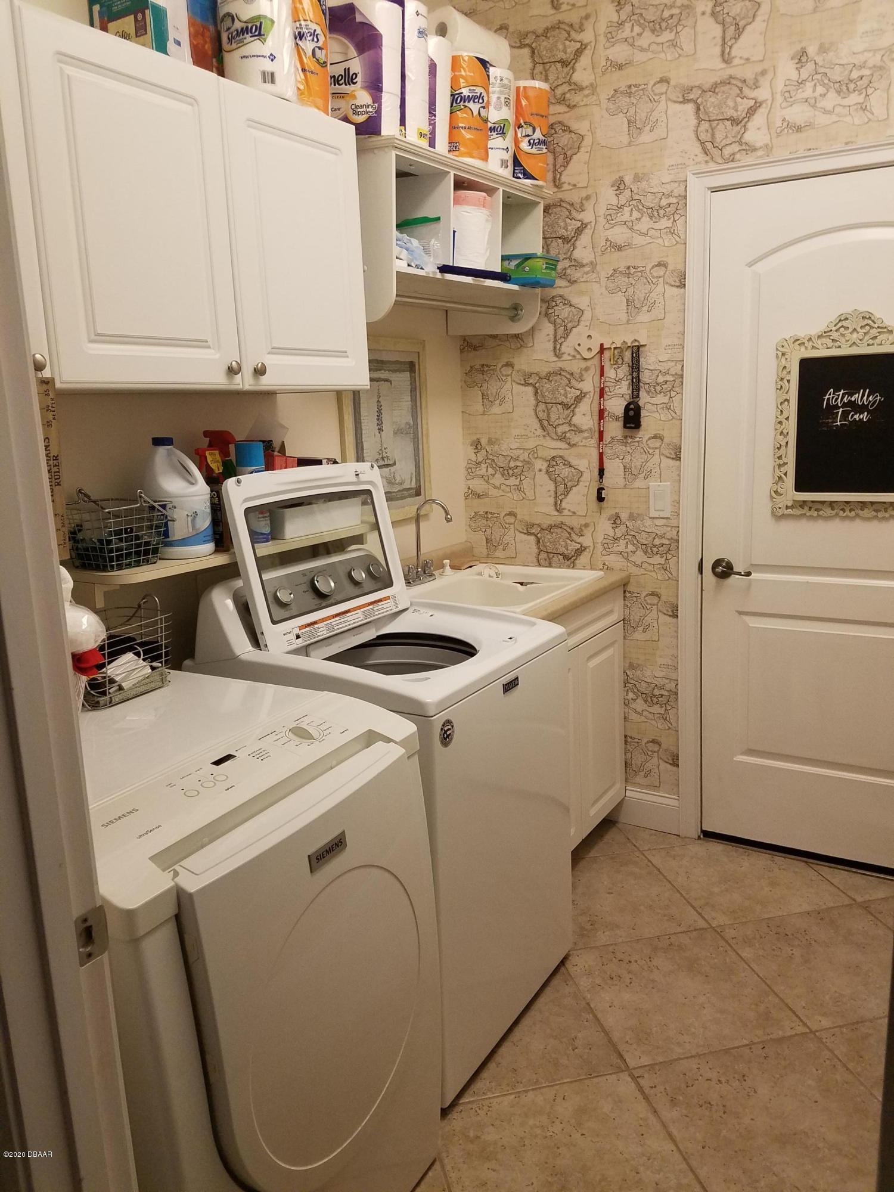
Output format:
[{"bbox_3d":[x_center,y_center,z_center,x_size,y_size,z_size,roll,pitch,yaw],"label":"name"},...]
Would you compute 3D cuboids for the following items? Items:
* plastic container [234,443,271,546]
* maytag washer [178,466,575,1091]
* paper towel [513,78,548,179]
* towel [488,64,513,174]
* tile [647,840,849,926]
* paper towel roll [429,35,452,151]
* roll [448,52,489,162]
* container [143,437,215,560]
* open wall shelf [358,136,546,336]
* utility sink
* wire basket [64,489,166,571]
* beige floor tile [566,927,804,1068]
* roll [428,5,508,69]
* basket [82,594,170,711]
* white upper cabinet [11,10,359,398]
[{"bbox_3d":[-0.466,-0.248,2.136,0.070,0.240,0.070,-5,12,-12],"label":"plastic container"},{"bbox_3d":[-0.147,0.374,2.257,0.690,1.364,0.695,5,14,32],"label":"maytag washer"},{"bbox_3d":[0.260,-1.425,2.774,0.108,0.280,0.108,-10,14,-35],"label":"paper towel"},{"bbox_3d":[0.139,-1.397,2.667,0.114,0.280,0.114,-2,11,0],"label":"towel"},{"bbox_3d":[0.920,0.871,2.778,0.458,0.010,0.458,-5,11,-12],"label":"tile"},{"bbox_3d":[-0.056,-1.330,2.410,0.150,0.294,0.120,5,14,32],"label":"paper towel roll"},{"bbox_3d":[0.058,-1.356,2.532,0.118,0.282,0.118,-2,12,2],"label":"roll"},{"bbox_3d":[-0.606,-0.218,1.979,0.160,0.259,0.110,-10,14,-31],"label":"container"},{"bbox_3d":[-0.058,-1.026,2.676,0.398,0.411,0.874,5,14,32],"label":"open wall shelf"},{"bbox_3d":[0.139,0.090,2.861,0.550,0.280,0.650,5,13,33],"label":"utility sink"},{"bbox_3d":[-0.692,-0.144,1.844,0.232,0.168,0.190,5,13,33],"label":"wire basket"},{"bbox_3d":[0.575,0.991,2.244,0.458,0.010,0.458,-5,11,-12],"label":"beige floor tile"},{"bbox_3d":[0.064,-1.578,2.566,0.120,0.120,0.280,5,13,33],"label":"roll"},{"bbox_3d":[-0.722,0.112,1.893,0.187,0.190,0.255,5,14,32],"label":"basket"},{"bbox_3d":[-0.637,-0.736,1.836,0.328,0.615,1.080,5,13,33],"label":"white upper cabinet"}]

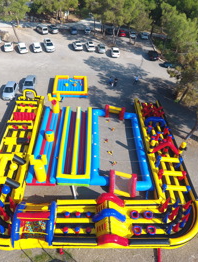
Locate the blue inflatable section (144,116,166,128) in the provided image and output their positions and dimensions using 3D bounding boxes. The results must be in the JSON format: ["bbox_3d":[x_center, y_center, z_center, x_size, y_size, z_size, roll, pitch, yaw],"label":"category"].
[{"bbox_3d":[7.526,-0.937,26.962,2.750,1.950,0.620,0,44,-3],"label":"blue inflatable section"}]

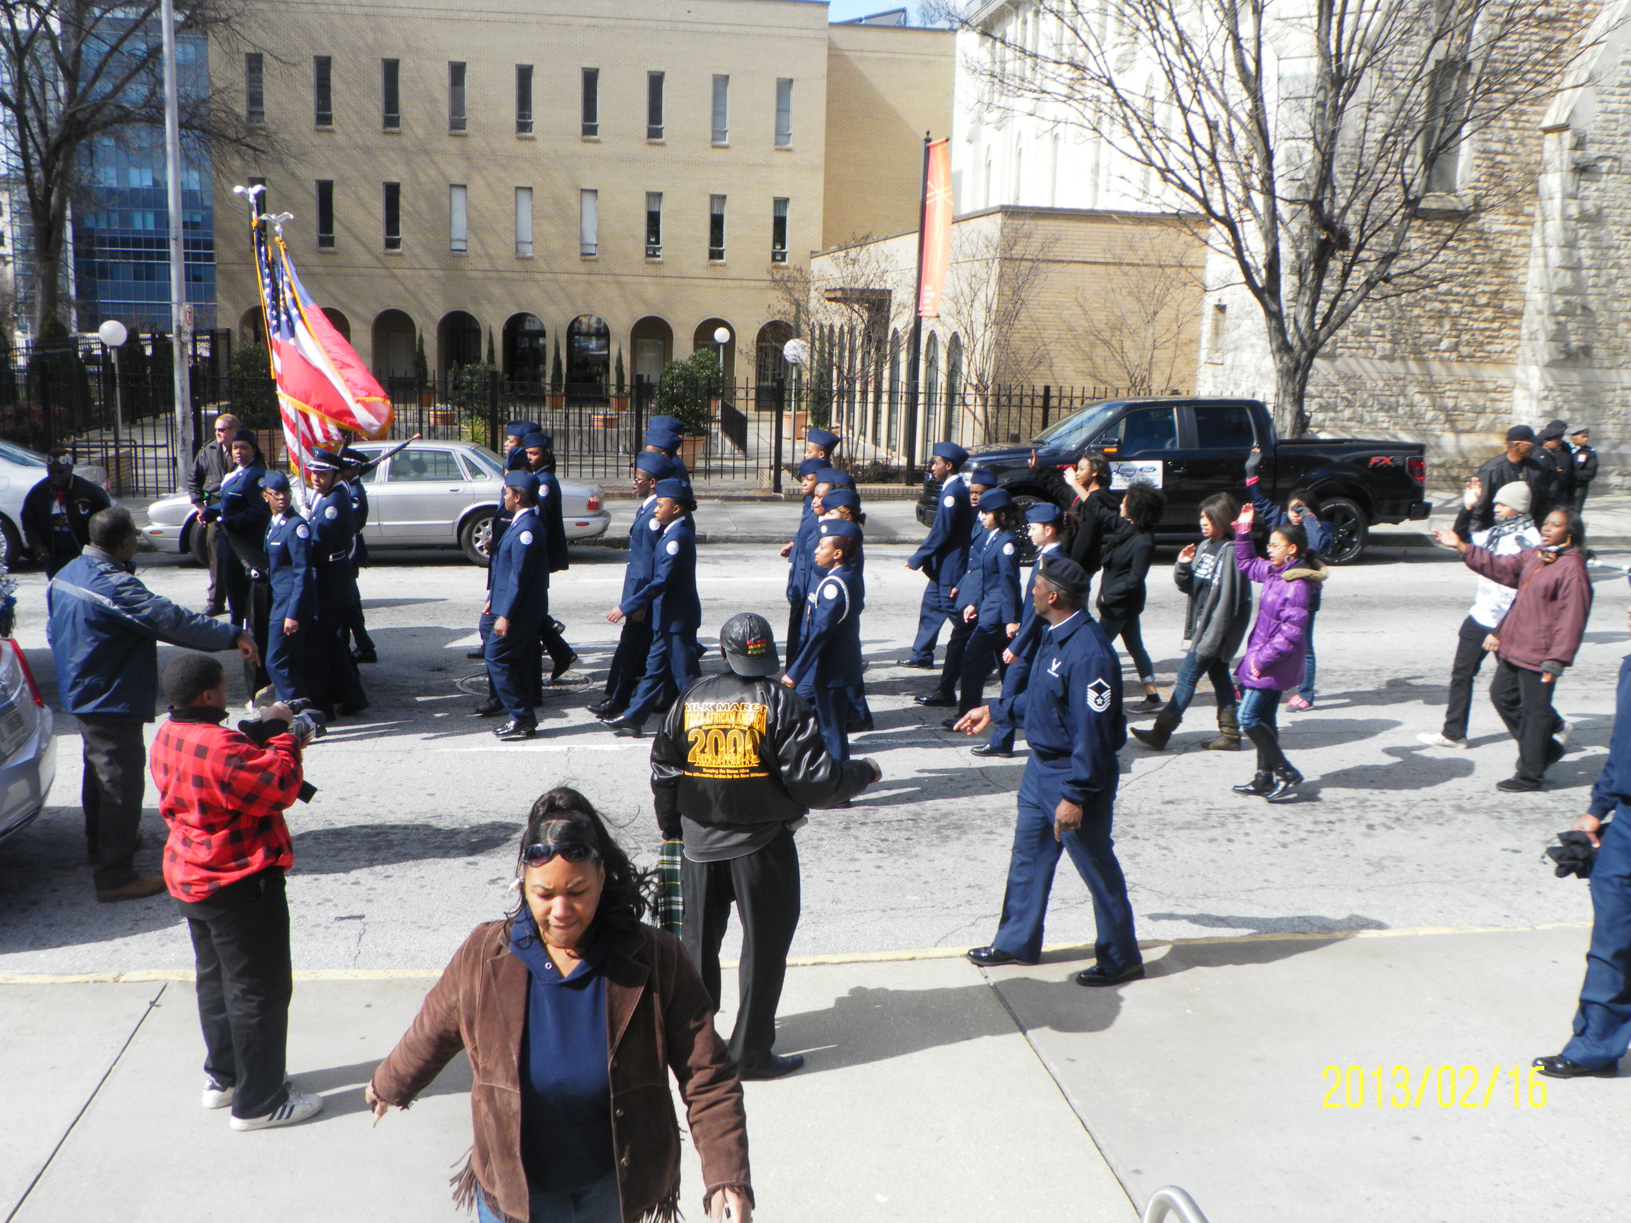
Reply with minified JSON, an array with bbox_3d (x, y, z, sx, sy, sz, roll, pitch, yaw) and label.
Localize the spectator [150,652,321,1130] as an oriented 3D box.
[{"bbox_3d":[-1.919,0.933,5.186,0.550,1.640,0.500,-5,12,-35],"label":"spectator"}]

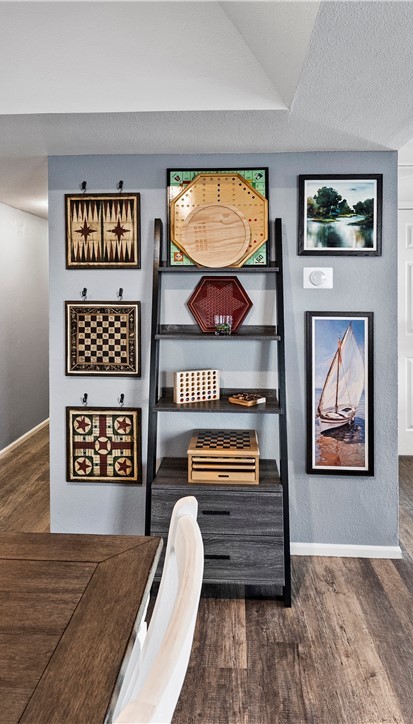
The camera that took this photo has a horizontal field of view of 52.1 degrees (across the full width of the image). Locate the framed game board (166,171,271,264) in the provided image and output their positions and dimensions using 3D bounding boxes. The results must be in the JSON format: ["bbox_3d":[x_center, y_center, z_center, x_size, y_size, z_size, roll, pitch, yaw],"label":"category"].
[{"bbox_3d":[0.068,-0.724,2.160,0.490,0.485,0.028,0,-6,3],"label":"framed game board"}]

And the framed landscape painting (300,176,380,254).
[{"bbox_3d":[0.697,-0.762,2.195,0.430,0.412,0.030,0,0,3],"label":"framed landscape painting"}]

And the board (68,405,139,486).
[{"bbox_3d":[-0.547,0.448,2.262,0.404,0.404,0.022,0,0,3],"label":"board"}]

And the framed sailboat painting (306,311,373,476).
[{"bbox_3d":[0.698,0.165,2.195,0.342,0.840,0.030,0,0,3],"label":"framed sailboat painting"}]

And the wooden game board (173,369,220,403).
[{"bbox_3d":[-0.046,0.127,2.150,0.233,0.153,0.042,-1,3,-26],"label":"wooden game board"}]

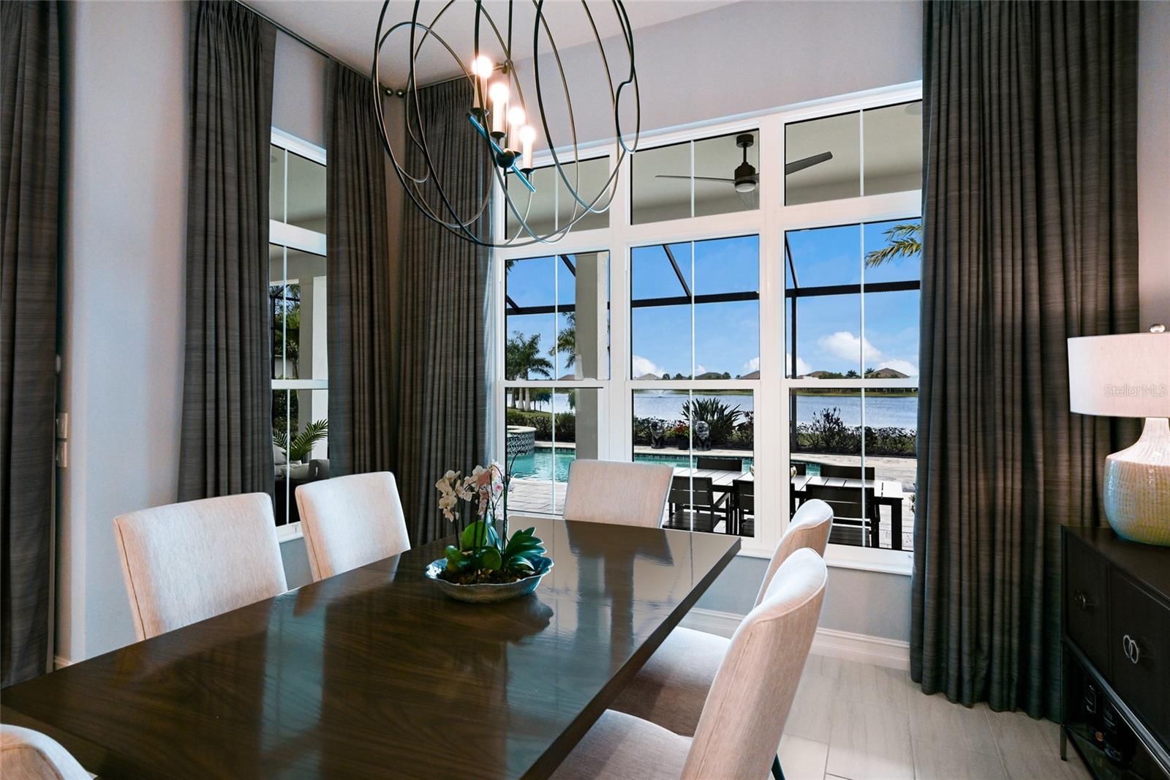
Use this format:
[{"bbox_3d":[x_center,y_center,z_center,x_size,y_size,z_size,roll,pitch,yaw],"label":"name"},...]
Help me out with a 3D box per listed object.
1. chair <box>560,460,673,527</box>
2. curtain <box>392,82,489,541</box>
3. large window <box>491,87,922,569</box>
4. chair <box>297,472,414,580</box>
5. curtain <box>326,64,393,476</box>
[{"bbox_3d":[0.082,0.883,2.773,0.550,1.000,0.640,0,0,25],"label":"chair"},{"bbox_3d":[-0.996,-0.347,4.034,0.800,3.473,0.150,0,0,25],"label":"curtain"},{"bbox_3d":[0.595,-0.307,3.441,2.722,2.418,0.110,0,0,25],"label":"large window"},{"bbox_3d":[-0.765,0.877,2.346,0.630,1.000,0.540,0,0,25],"label":"chair"},{"bbox_3d":[-1.518,-0.349,3.962,0.140,3.473,0.560,0,0,25],"label":"curtain"}]

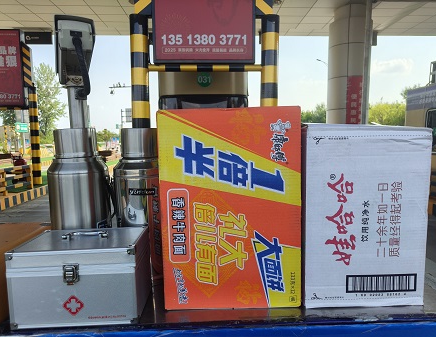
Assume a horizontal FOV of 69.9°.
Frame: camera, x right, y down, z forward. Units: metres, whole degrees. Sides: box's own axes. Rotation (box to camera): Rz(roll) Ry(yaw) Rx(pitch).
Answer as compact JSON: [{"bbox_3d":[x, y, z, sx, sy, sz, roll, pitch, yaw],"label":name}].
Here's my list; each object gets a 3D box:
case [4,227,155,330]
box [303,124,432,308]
[{"bbox_3d":[-0.291,0.232,0.699,0.250,0.161,0.163,-1,5,-3],"label":"case"},{"bbox_3d":[0.312,0.098,0.779,0.257,0.388,0.235,-1,5,-1],"label":"box"}]

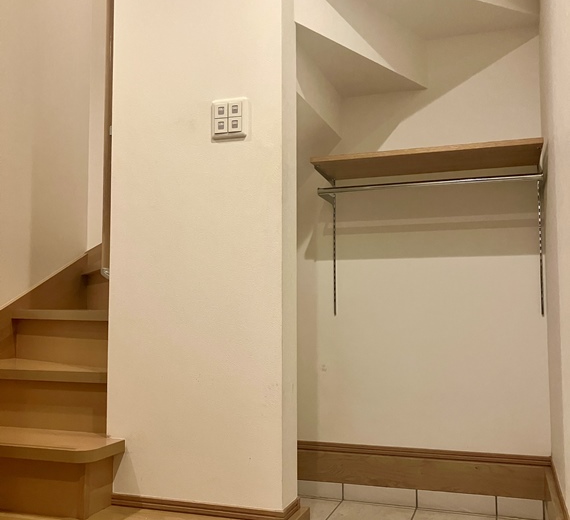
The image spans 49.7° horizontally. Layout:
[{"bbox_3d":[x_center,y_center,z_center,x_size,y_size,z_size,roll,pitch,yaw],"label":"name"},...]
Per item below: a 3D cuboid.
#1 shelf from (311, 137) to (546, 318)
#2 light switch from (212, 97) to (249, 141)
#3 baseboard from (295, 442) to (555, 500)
[{"bbox_3d":[0.537,-0.084,2.328,0.828,0.604,0.340,-2,-5,20],"label":"shelf"},{"bbox_3d":[-0.173,-0.431,1.885,0.118,0.120,0.015,-2,-5,20],"label":"light switch"},{"bbox_3d":[0.515,0.831,2.438,1.000,0.165,0.022,-2,-5,20],"label":"baseboard"}]

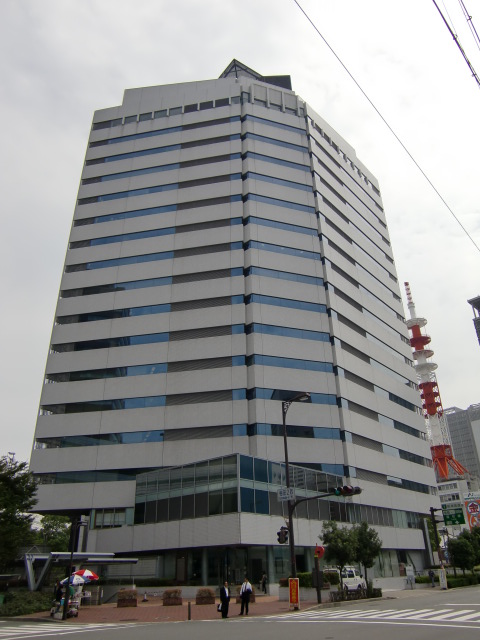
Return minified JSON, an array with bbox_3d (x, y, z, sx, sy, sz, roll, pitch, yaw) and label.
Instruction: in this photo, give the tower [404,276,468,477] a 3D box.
[{"bbox_3d":[85.465,23.856,238.963,17.000,95.702,17.000,-22,-33,35],"label":"tower"}]

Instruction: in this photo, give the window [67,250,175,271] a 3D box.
[{"bbox_3d":[-15.584,-7.589,67.760,14.904,1.285,0.400,-6,-27,10],"label":"window"}]

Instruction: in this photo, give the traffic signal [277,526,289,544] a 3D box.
[{"bbox_3d":[2.544,12.895,30.988,0.718,0.996,0.450,-1,-27,0],"label":"traffic signal"}]

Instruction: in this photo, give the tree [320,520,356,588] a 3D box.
[{"bbox_3d":[7.420,17.933,39.000,2.900,5.293,2.900,-1,-28,0],"label":"tree"}]

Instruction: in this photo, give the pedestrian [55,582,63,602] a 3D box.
[{"bbox_3d":[-10.155,15.625,29.046,0.450,1.620,0.500,11,-29,-23],"label":"pedestrian"}]

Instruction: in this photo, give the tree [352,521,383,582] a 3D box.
[{"bbox_3d":[10.021,18.639,40.691,2.600,5.379,2.600,-1,-28,0],"label":"tree"}]

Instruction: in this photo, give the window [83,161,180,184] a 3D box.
[{"bbox_3d":[-16.308,-21.779,77.178,15.402,1.287,0.300,-6,-28,9],"label":"window"}]

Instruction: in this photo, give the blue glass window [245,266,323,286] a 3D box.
[{"bbox_3d":[5.708,-5.386,63.723,10.017,1.263,0.200,8,-28,-18],"label":"blue glass window"}]

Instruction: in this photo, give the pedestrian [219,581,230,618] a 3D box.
[{"bbox_3d":[-0.811,14.637,27.088,0.620,1.703,0.420,10,-30,-19],"label":"pedestrian"}]

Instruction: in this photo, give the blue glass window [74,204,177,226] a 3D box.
[{"bbox_3d":[-15.809,-14.329,71.170,14.901,1.277,0.400,-6,-27,10],"label":"blue glass window"}]

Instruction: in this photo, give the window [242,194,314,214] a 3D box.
[{"bbox_3d":[5.513,-15.628,69.520,9.983,1.318,0.400,8,-28,-18],"label":"window"}]

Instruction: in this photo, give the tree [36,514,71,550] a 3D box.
[{"bbox_3d":[-21.648,26.987,61.075,6.000,8.751,6.000,-1,-28,0],"label":"tree"}]

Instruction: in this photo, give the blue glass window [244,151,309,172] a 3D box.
[{"bbox_3d":[5.543,-23.128,75.580,10.095,1.294,0.300,8,-29,-17],"label":"blue glass window"}]

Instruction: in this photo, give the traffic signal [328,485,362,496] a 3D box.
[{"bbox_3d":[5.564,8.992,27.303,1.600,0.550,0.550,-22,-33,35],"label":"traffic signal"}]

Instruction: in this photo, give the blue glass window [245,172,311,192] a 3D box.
[{"bbox_3d":[5.422,-18.714,70.370,9.600,1.209,0.200,8,-28,-18],"label":"blue glass window"}]

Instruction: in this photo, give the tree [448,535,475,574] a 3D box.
[{"bbox_3d":[25.551,27.626,59.718,2.986,5.320,2.986,-1,-27,0],"label":"tree"}]

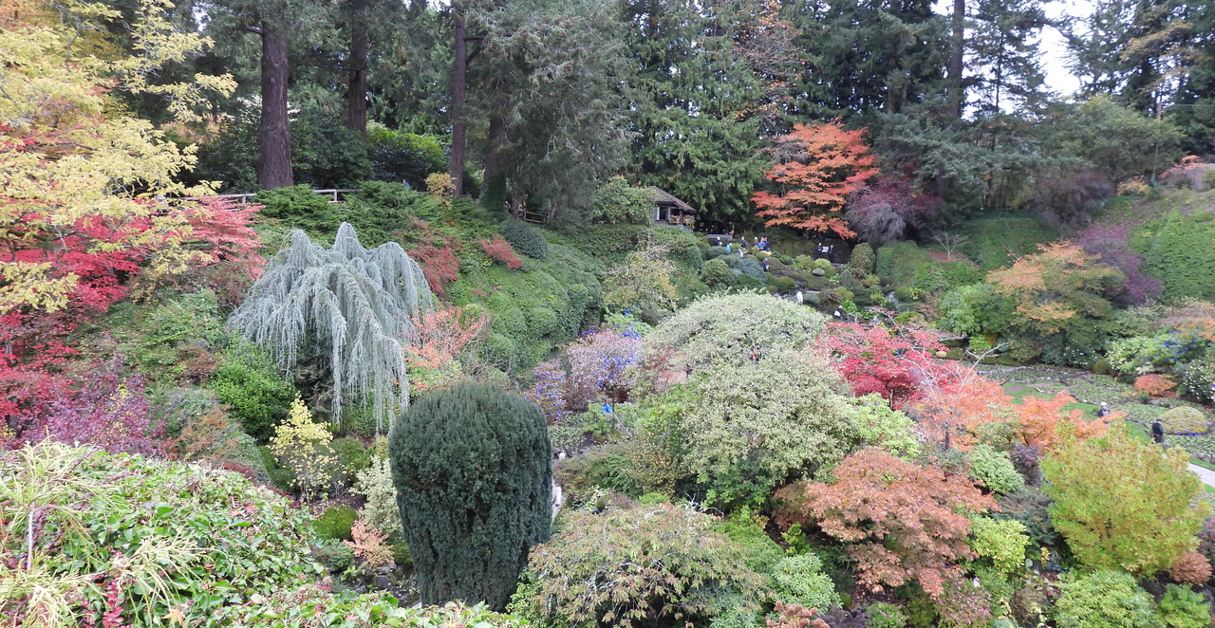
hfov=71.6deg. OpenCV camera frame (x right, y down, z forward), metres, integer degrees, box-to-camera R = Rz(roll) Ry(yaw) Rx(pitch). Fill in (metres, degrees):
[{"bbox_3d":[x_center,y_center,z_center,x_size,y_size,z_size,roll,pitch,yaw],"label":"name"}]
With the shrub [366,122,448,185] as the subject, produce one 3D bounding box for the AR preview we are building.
[{"bbox_3d":[-11.972,-9.437,50.000,4.900,3.800,4.000,0,4,-13],"label":"shrub"}]

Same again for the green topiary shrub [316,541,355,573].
[{"bbox_3d":[-10.077,8.959,31.000,1.550,1.100,1.400,-2,8,-19],"label":"green topiary shrub"}]

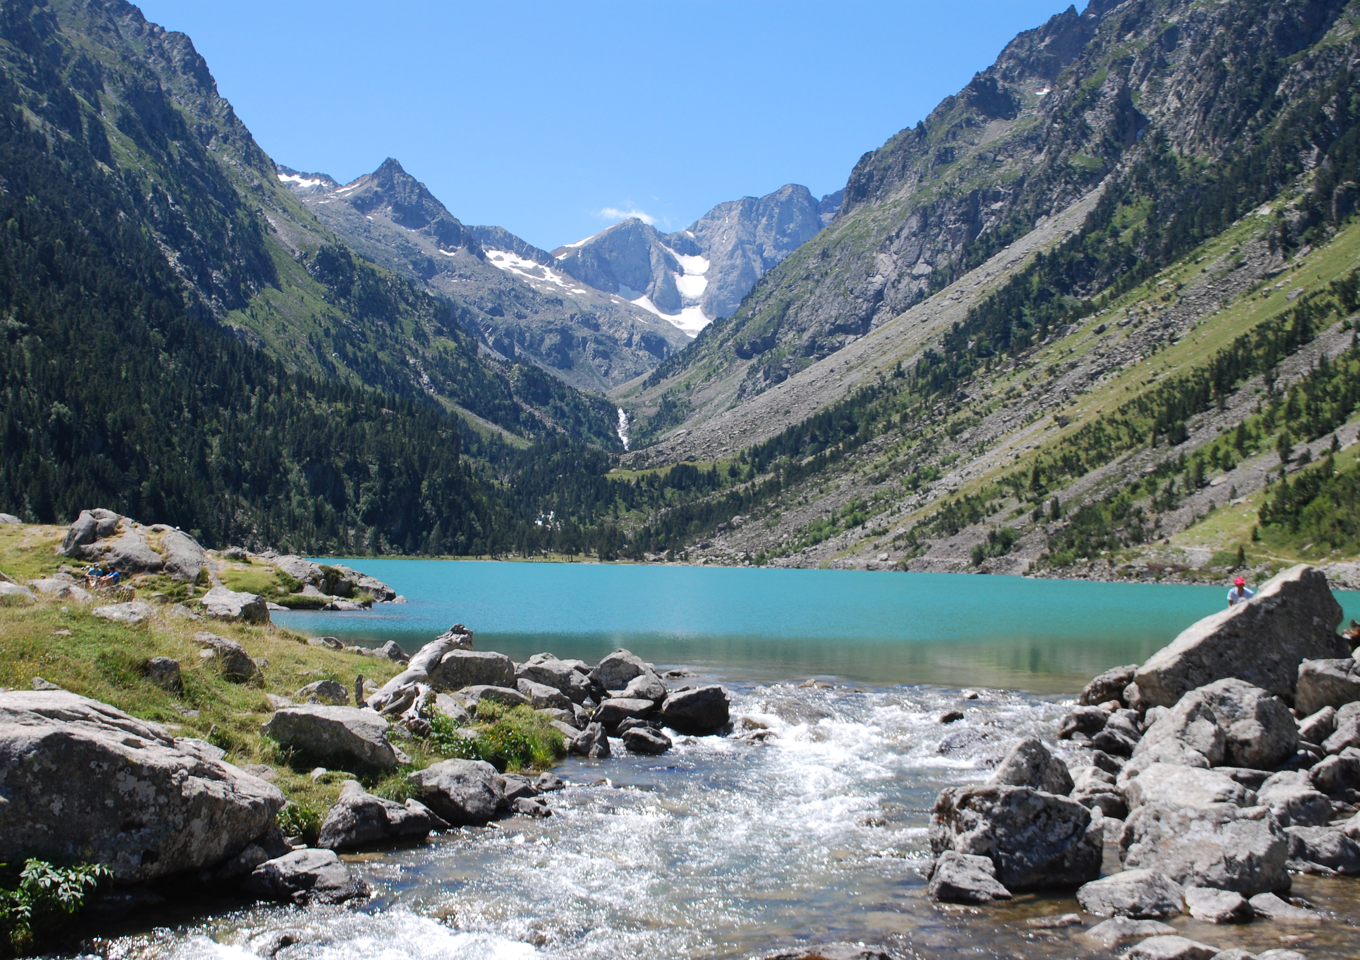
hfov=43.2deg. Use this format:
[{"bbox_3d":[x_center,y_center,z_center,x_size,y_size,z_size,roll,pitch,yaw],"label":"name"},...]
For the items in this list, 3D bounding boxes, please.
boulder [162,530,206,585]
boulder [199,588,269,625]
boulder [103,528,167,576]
[{"bbox_3d":[-19.054,2.975,66.000,1.800,2.100,2.200,1,-3,-16],"label":"boulder"},{"bbox_3d":[-13.225,3.731,51.000,2.100,1.150,1.700,1,-3,-14],"label":"boulder"},{"bbox_3d":[-20.994,2.737,66.000,2.400,1.800,2.300,1,-3,-18],"label":"boulder"}]

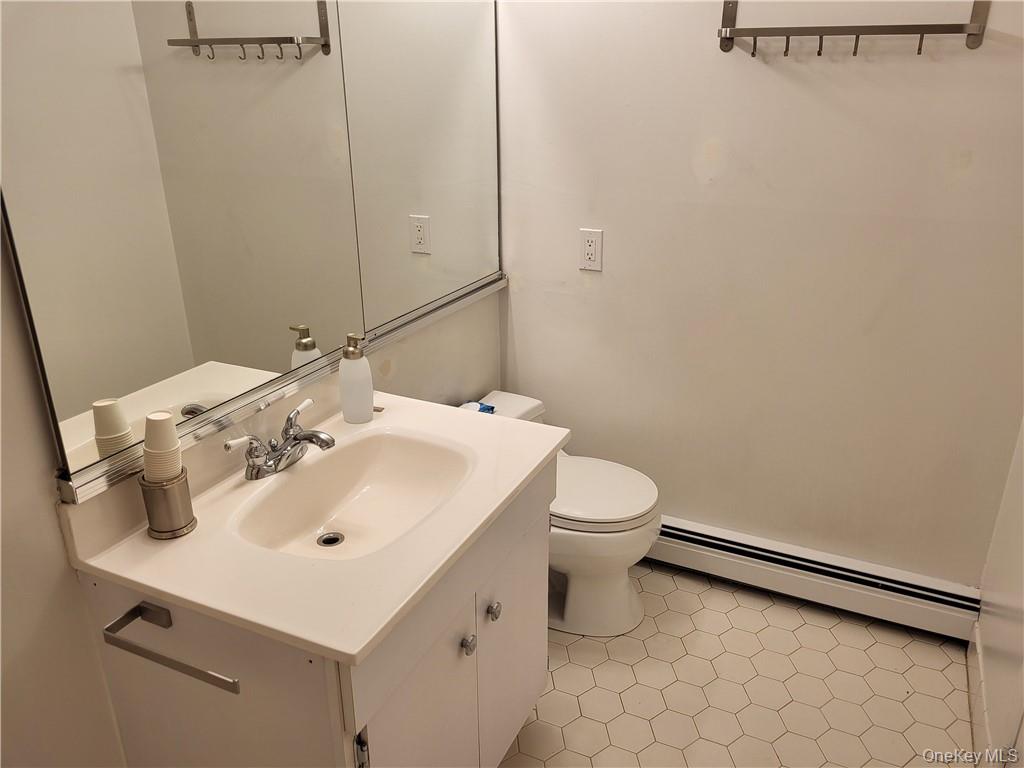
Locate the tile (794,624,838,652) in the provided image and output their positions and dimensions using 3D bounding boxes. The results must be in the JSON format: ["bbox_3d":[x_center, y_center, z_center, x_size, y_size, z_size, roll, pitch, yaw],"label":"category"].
[{"bbox_3d":[0.872,0.732,2.209,0.109,0.009,0.126,-2,22,-4],"label":"tile"}]

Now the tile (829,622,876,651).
[{"bbox_3d":[0.982,0.728,2.217,0.109,0.009,0.126,-2,22,-4],"label":"tile"}]

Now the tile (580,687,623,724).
[{"bbox_3d":[0.228,0.828,1.980,0.109,0.009,0.126,-2,22,-4],"label":"tile"}]

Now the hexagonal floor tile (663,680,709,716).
[{"bbox_3d":[0.439,0.802,1.956,0.123,0.008,0.106,10,24,23],"label":"hexagonal floor tile"}]

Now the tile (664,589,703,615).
[{"bbox_3d":[0.515,0.658,2.311,0.123,0.008,0.106,10,24,23],"label":"tile"}]

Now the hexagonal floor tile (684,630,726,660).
[{"bbox_3d":[0.531,0.728,2.138,0.123,0.008,0.106,10,24,23],"label":"hexagonal floor tile"}]

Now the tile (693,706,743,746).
[{"bbox_3d":[0.512,0.854,1.913,0.109,0.009,0.126,-2,22,-4],"label":"tile"}]

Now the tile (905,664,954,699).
[{"bbox_3d":[1.109,0.795,2.049,0.109,0.009,0.126,-2,22,-4],"label":"tile"}]

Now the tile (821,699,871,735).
[{"bbox_3d":[0.854,0.854,1.967,0.127,0.008,0.110,10,24,23],"label":"tile"}]

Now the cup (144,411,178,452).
[{"bbox_3d":[-0.575,0.076,1.260,0.057,0.054,0.057,4,21,-2],"label":"cup"}]

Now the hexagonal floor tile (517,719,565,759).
[{"bbox_3d":[0.073,0.883,1.906,0.127,0.008,0.110,10,24,23],"label":"hexagonal floor tile"}]

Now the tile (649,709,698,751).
[{"bbox_3d":[0.402,0.858,1.905,0.109,0.009,0.126,-2,22,-4],"label":"tile"}]

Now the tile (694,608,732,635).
[{"bbox_3d":[0.577,0.691,2.228,0.123,0.008,0.106,10,24,23],"label":"tile"}]

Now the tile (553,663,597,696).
[{"bbox_3d":[0.162,0.777,2.021,0.123,0.008,0.106,10,24,23],"label":"tile"}]

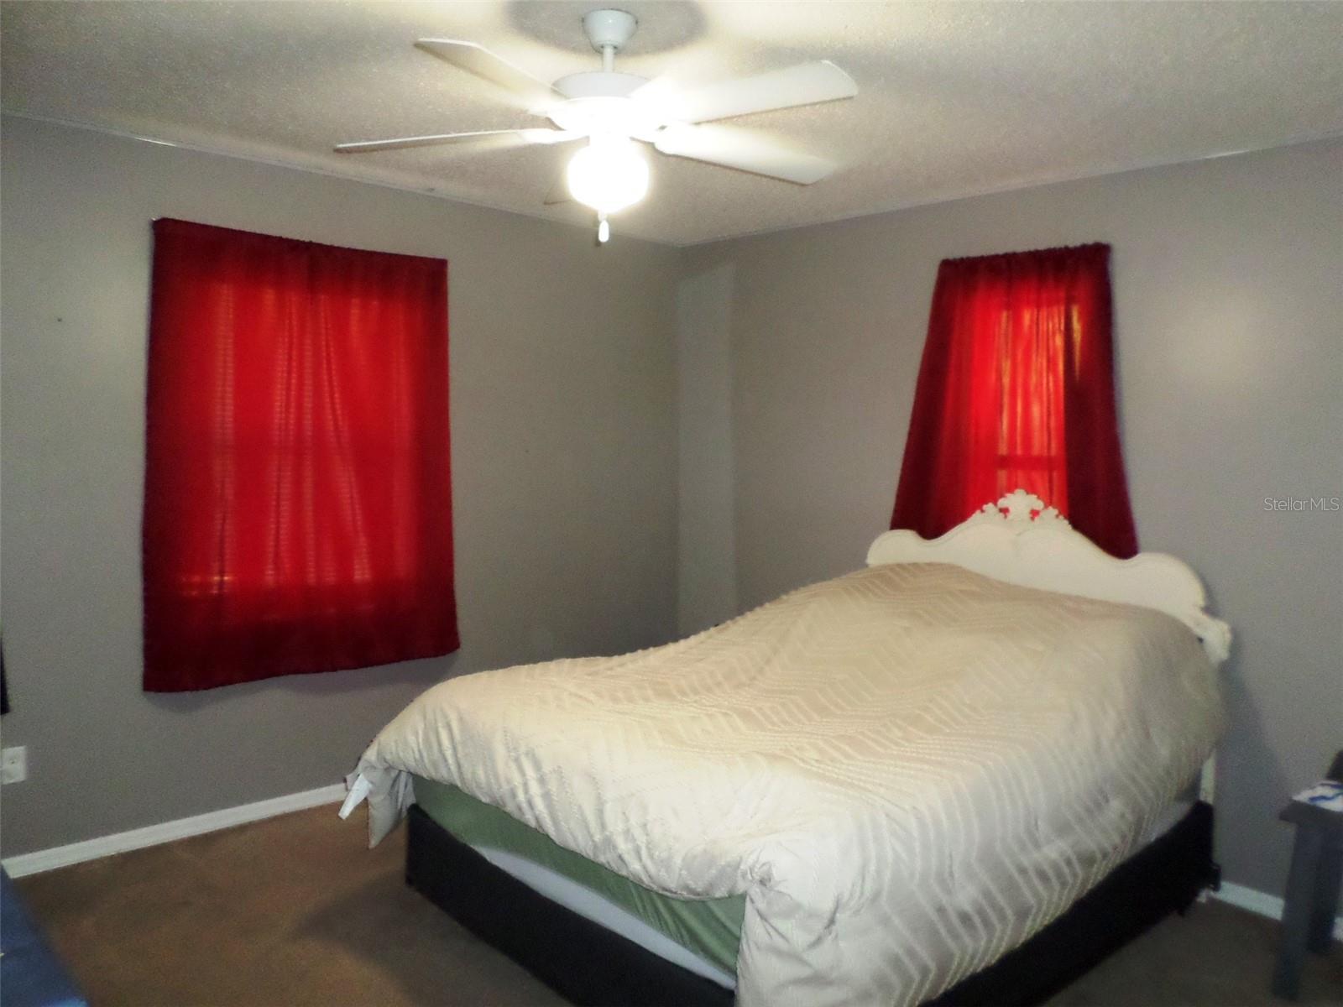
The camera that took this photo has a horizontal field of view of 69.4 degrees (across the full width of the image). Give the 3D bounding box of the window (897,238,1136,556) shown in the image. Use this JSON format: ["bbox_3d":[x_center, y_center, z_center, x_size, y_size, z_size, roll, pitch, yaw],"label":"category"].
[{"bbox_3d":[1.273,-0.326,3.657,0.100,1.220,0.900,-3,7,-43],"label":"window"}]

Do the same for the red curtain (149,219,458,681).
[{"bbox_3d":[-1.342,-0.171,3.695,1.200,1.635,0.100,-3,7,-43],"label":"red curtain"}]

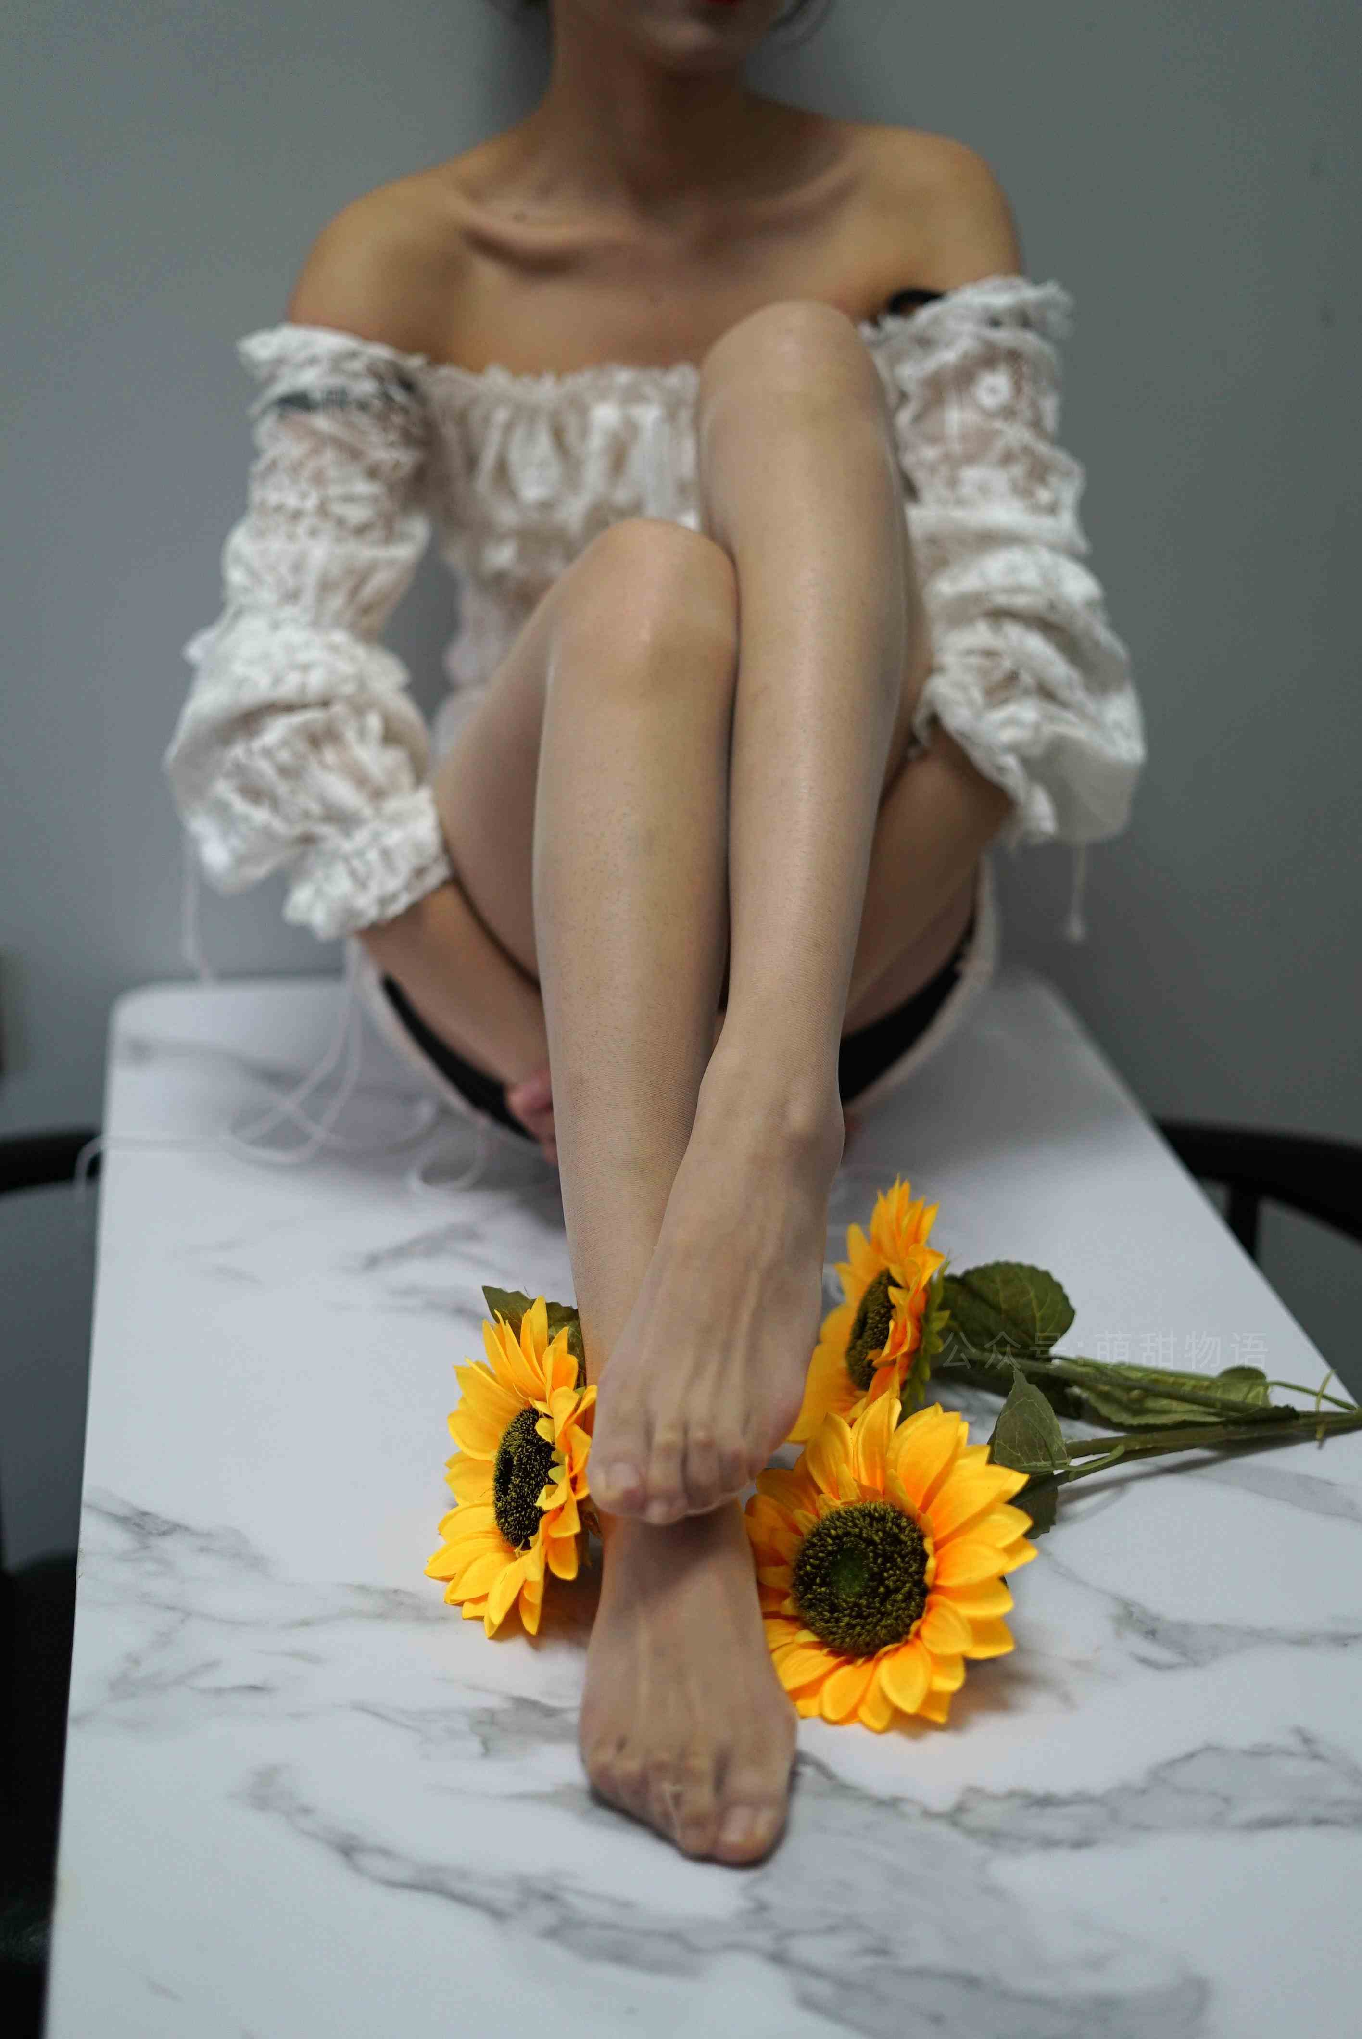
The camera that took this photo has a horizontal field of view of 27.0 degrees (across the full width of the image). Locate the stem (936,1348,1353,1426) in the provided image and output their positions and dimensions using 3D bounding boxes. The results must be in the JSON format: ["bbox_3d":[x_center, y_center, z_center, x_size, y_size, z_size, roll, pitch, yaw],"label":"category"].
[{"bbox_3d":[0.225,0.176,1.350,0.215,0.025,0.025,7,22,-10],"label":"stem"}]

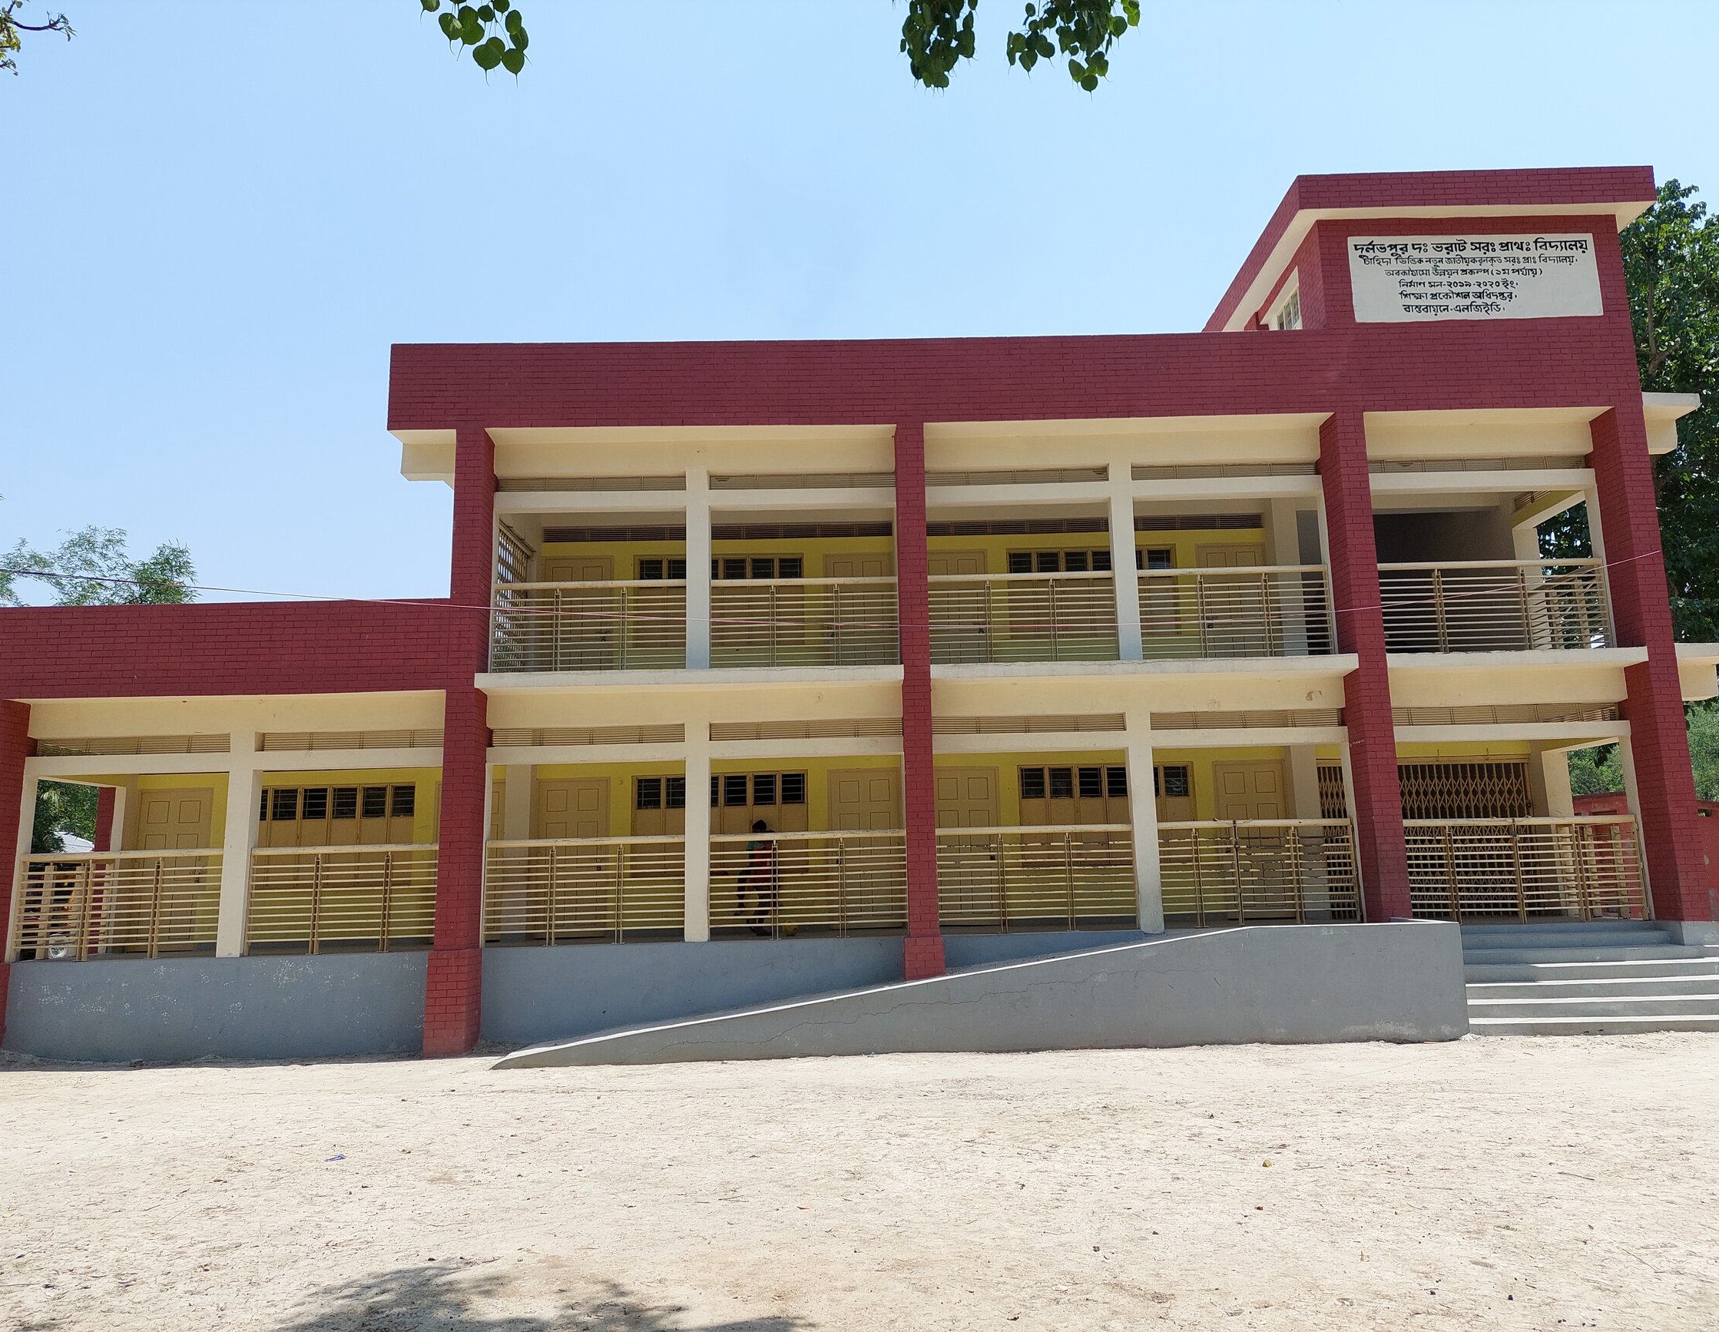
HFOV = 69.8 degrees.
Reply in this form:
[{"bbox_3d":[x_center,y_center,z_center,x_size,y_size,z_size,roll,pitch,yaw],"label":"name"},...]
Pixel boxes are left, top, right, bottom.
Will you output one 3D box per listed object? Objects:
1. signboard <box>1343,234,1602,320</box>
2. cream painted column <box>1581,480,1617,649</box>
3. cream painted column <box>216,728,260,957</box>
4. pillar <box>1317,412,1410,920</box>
[{"bbox_3d":[7.484,-4.720,14.951,2.985,1.089,0.040,-1,-10,0],"label":"signboard"},{"bbox_3d":[9.442,-1.219,15.434,0.286,2.245,0.265,-1,-10,0],"label":"cream painted column"},{"bbox_3d":[-7.219,2.076,14.402,0.273,2.598,0.250,-1,-10,0],"label":"cream painted column"},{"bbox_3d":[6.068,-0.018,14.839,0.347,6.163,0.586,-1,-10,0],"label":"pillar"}]

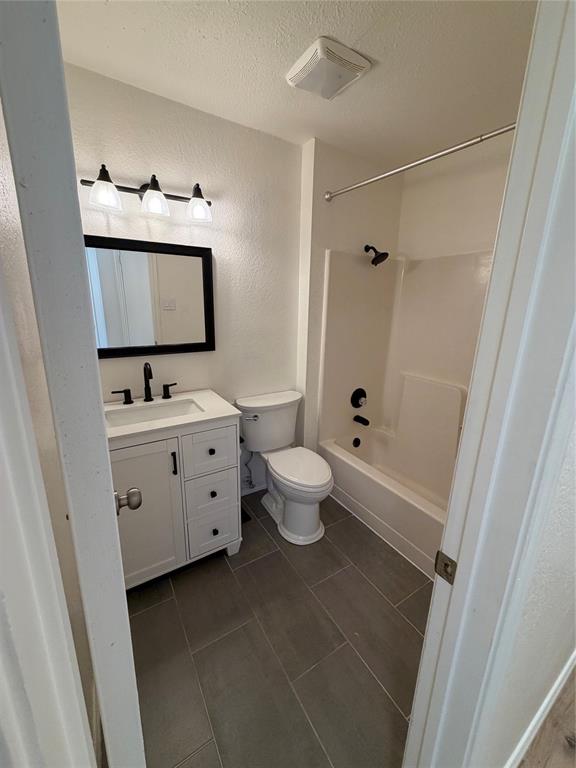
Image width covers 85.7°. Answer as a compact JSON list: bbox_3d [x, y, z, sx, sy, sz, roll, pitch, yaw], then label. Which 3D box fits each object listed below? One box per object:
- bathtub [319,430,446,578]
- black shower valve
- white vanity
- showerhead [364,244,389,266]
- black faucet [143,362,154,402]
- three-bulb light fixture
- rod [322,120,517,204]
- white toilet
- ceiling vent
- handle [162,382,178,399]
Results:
[{"bbox_3d":[0.945,0.770,2.068,0.755,0.372,1.510,-8,17,-30],"label":"bathtub"},{"bbox_3d":[0.601,0.126,2.541,0.165,0.168,0.075,-8,17,-30],"label":"black shower valve"},{"bbox_3d":[-0.709,0.562,1.744,0.765,0.880,0.536,-8,17,-30],"label":"white vanity"},{"bbox_3d":[0.635,-0.926,2.220,0.122,0.155,0.180,-8,17,-30],"label":"showerhead"},{"bbox_3d":[-0.764,-0.002,1.703,0.052,0.232,0.160,-8,17,-30],"label":"black faucet"},{"bbox_3d":[-0.680,-0.950,1.578,0.612,0.195,0.170,-8,17,-30],"label":"three-bulb light fixture"},{"bbox_3d":[0.670,-1.038,1.406,0.052,0.052,1.520,-8,18,-32],"label":"rod"},{"bbox_3d":[0.020,0.543,2.071,0.475,0.780,0.700,-8,17,-30],"label":"white toilet"},{"bbox_3d":[0.177,-1.367,1.376,0.260,0.040,0.255,-8,17,-30],"label":"ceiling vent"},{"bbox_3d":[-0.694,0.042,1.831,0.092,0.083,0.052,-8,17,-30],"label":"handle"}]

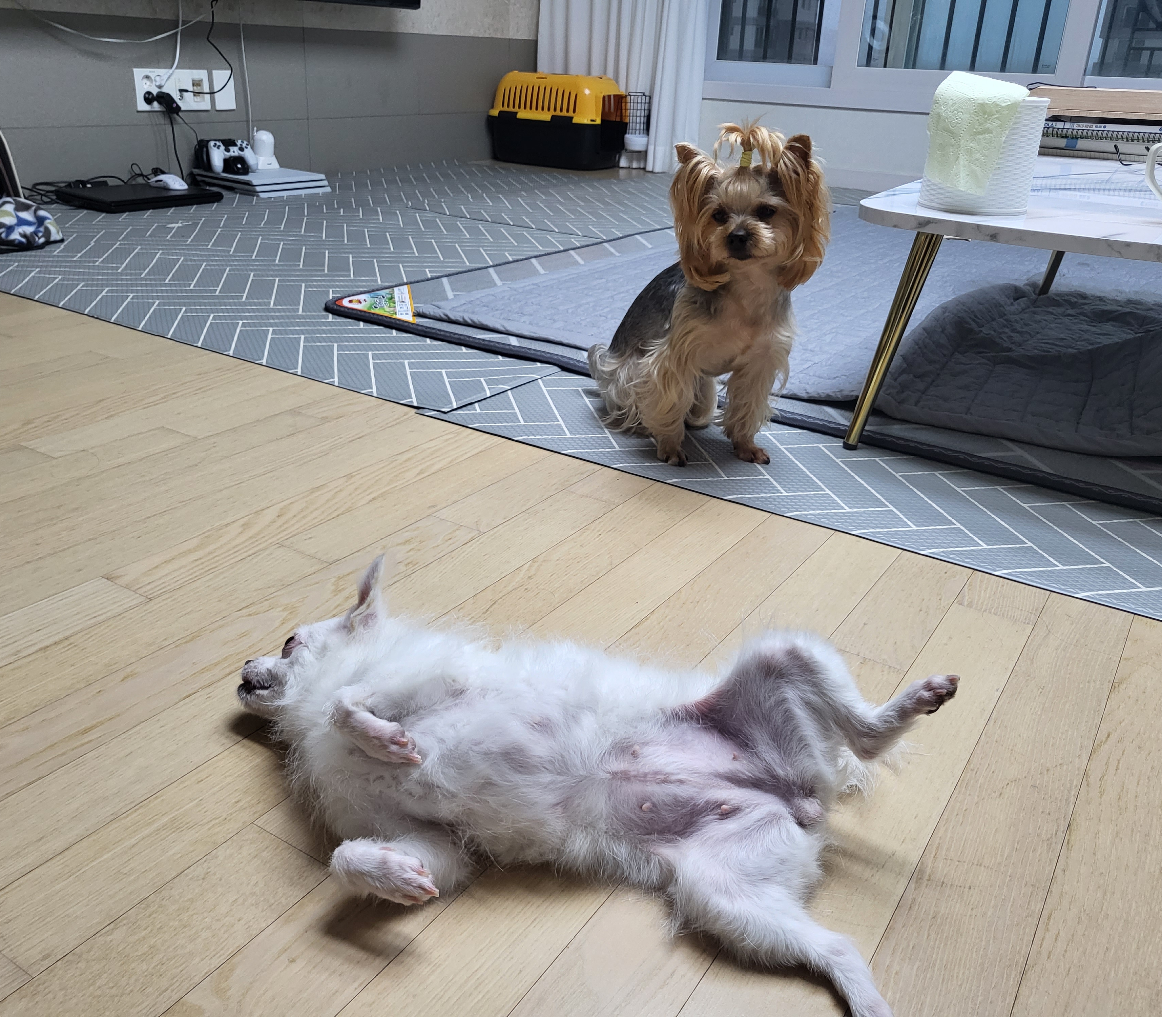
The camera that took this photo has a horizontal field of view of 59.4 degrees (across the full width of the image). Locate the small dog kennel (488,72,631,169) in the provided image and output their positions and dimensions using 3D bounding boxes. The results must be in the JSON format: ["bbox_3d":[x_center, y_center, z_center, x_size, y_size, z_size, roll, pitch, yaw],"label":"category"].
[{"bbox_3d":[-0.101,-1.738,4.558,0.565,0.370,0.365,18,28,31],"label":"small dog kennel"}]

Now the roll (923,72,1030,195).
[{"bbox_3d":[0.483,-0.444,1.230,0.122,0.147,0.122,11,25,18],"label":"roll"}]

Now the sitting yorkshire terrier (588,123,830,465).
[{"bbox_3d":[0.155,-0.288,1.320,0.205,0.390,0.315,-8,26,-23],"label":"sitting yorkshire terrier"}]

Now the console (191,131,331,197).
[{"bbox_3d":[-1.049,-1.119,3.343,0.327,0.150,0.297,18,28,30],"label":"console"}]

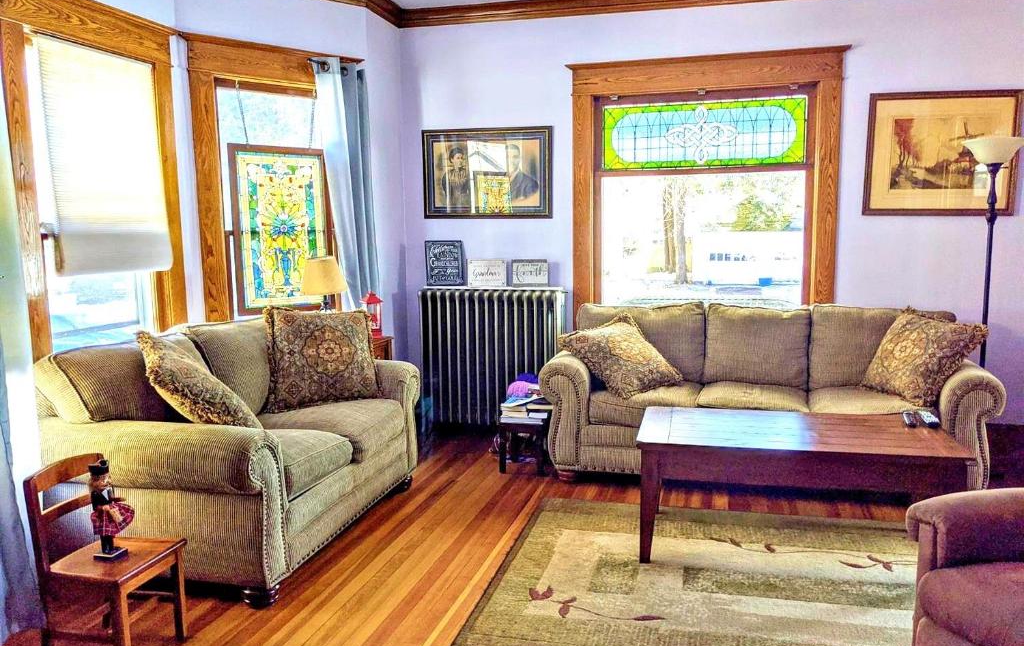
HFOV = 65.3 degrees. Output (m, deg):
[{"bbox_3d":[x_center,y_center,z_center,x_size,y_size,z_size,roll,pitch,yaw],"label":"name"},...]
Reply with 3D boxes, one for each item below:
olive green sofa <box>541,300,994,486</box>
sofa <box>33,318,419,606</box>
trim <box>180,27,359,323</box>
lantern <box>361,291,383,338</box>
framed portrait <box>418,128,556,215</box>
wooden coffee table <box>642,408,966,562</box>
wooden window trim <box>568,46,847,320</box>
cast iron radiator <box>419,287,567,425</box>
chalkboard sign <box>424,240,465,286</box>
[{"bbox_3d":[1.342,0.375,4.424,2.210,0.890,0.940,1,8,14],"label":"olive green sofa"},{"bbox_3d":[-1.113,0.473,3.654,0.900,0.940,1.590,1,8,15],"label":"sofa"},{"bbox_3d":[-1.238,-0.661,4.445,1.040,1.680,0.110,-8,10,-43],"label":"trim"},{"bbox_3d":[-0.807,-0.042,4.659,0.110,0.275,0.110,-5,9,-28],"label":"lantern"},{"bbox_3d":[-0.170,-0.967,5.171,0.885,0.580,0.035,2,8,16],"label":"framed portrait"},{"bbox_3d":[1.154,0.690,3.338,1.210,0.510,0.640,1,8,14],"label":"wooden coffee table"},{"bbox_3d":[1.135,-0.740,4.819,1.630,1.680,0.110,1,8,15],"label":"wooden window trim"},{"bbox_3d":[-0.128,0.257,5.138,0.920,0.965,0.230,2,8,16],"label":"cast iron radiator"},{"bbox_3d":[-0.432,-0.385,5.184,0.255,0.293,0.025,2,0,16],"label":"chalkboard sign"}]

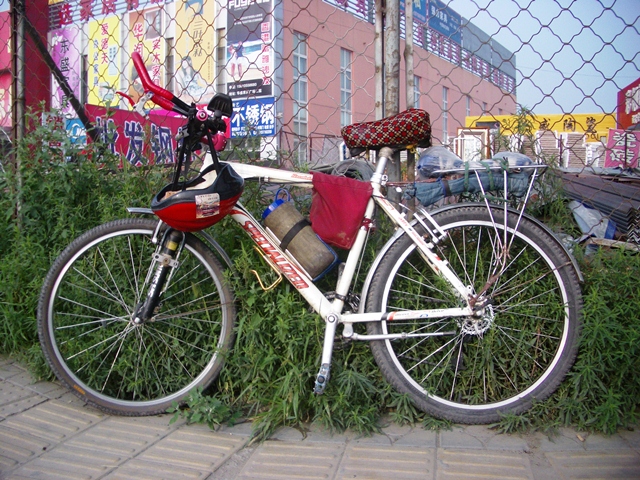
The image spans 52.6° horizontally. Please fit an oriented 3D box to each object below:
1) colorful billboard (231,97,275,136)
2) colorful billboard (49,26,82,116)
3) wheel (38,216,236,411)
[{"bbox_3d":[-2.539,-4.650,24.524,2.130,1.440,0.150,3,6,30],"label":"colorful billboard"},{"bbox_3d":[-11.600,-7.601,29.463,2.151,3.852,0.150,3,6,30],"label":"colorful billboard"},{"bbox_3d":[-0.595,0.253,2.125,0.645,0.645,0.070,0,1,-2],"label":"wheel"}]

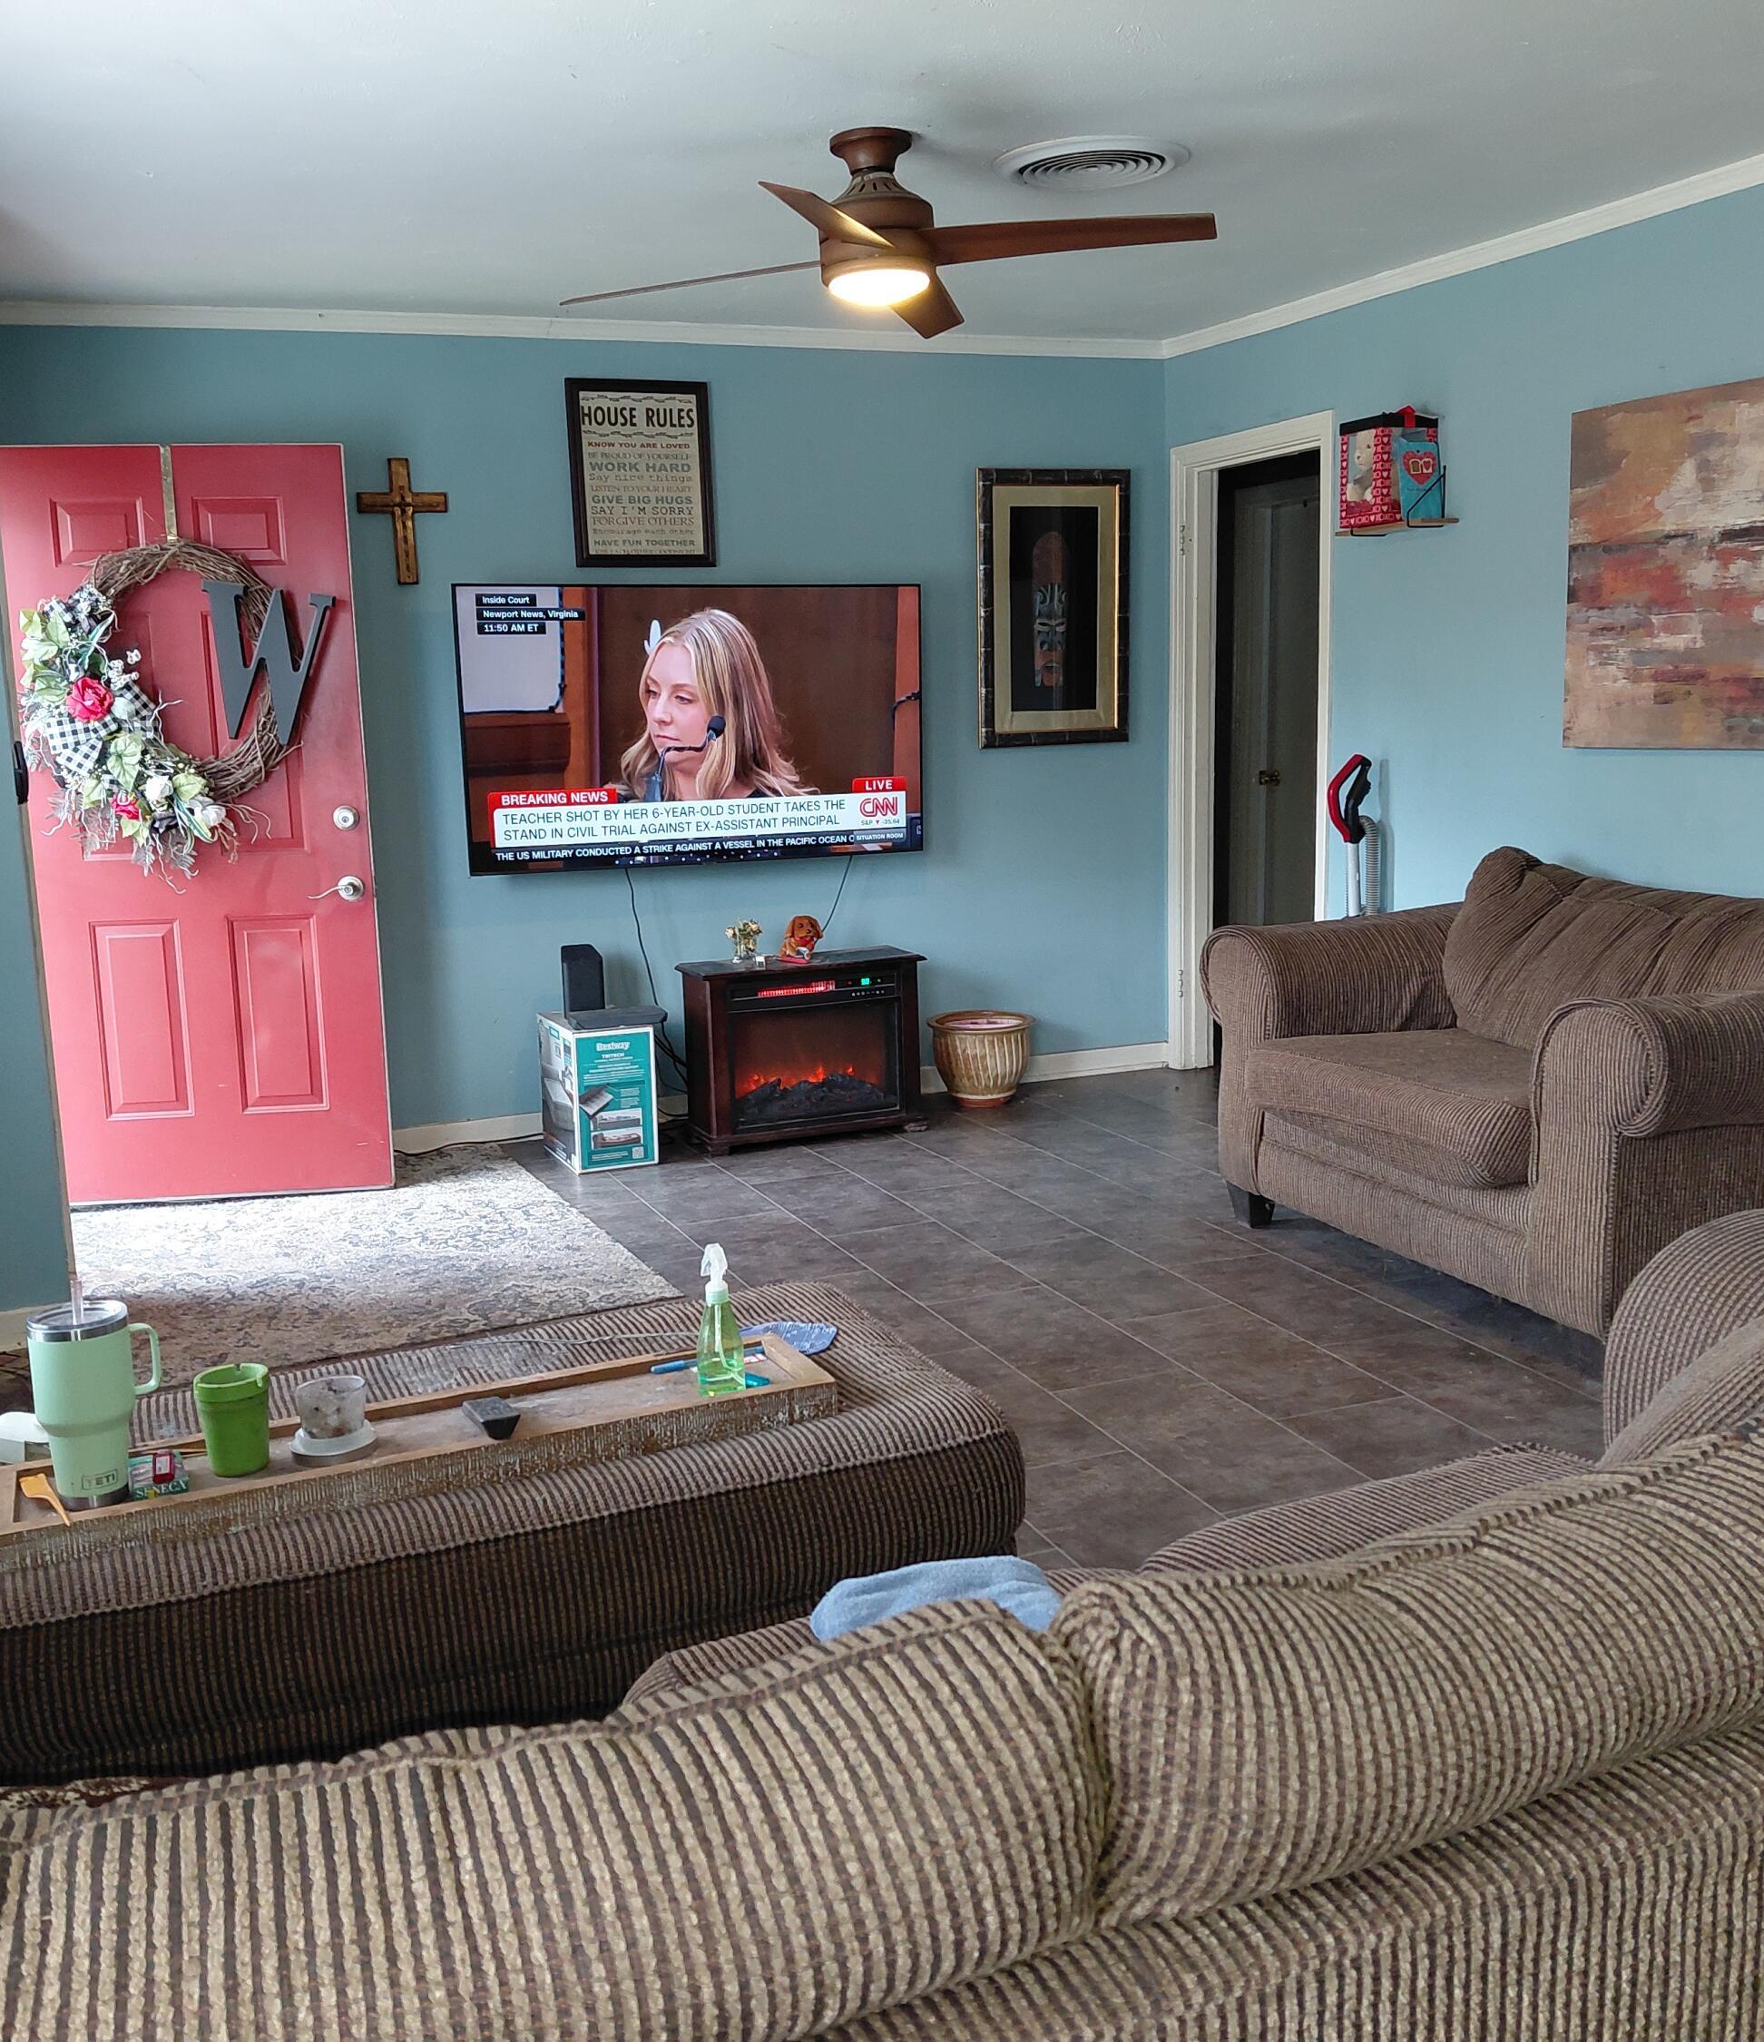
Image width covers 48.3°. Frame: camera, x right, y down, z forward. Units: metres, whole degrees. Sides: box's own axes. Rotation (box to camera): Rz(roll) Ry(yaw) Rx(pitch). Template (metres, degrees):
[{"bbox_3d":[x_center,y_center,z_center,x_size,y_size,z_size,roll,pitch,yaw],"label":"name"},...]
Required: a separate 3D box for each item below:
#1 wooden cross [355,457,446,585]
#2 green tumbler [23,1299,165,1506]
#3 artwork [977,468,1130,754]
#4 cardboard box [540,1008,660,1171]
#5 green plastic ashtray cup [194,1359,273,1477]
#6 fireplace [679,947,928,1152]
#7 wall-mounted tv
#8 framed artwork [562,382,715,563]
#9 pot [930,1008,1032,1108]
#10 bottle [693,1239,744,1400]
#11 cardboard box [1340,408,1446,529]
[{"bbox_3d":[-1.395,-1.456,5.734,0.260,0.355,0.025,-6,11,-22],"label":"wooden cross"},{"bbox_3d":[-0.887,0.434,2.238,0.110,0.219,0.150,5,12,34],"label":"green tumbler"},{"bbox_3d":[0.571,-1.365,6.526,0.560,0.896,0.035,-6,10,-22],"label":"artwork"},{"bbox_3d":[-0.847,0.202,5.860,0.236,0.412,0.399,-6,11,-24],"label":"cardboard box"},{"bbox_3d":[-0.756,0.469,2.301,0.085,0.111,0.085,-6,10,-22],"label":"green plastic ashtray cup"},{"bbox_3d":[-0.238,0.089,6.048,0.716,0.536,0.269,-6,11,-24],"label":"fireplace"},{"bbox_3d":[-0.549,-0.897,5.975,1.455,0.835,0.065,-6,11,-23],"label":"wall-mounted tv"},{"bbox_3d":[-0.724,-1.648,5.938,0.438,0.545,0.025,-6,10,-22],"label":"framed artwork"},{"bbox_3d":[0.338,0.127,6.442,0.345,0.287,0.345,-2,10,0],"label":"pot"},{"bbox_3d":[-0.211,0.377,2.517,0.062,0.198,0.060,-2,10,0],"label":"bottle"},{"bbox_3d":[1.410,-1.518,5.457,0.155,0.300,0.225,-6,11,-23],"label":"cardboard box"}]

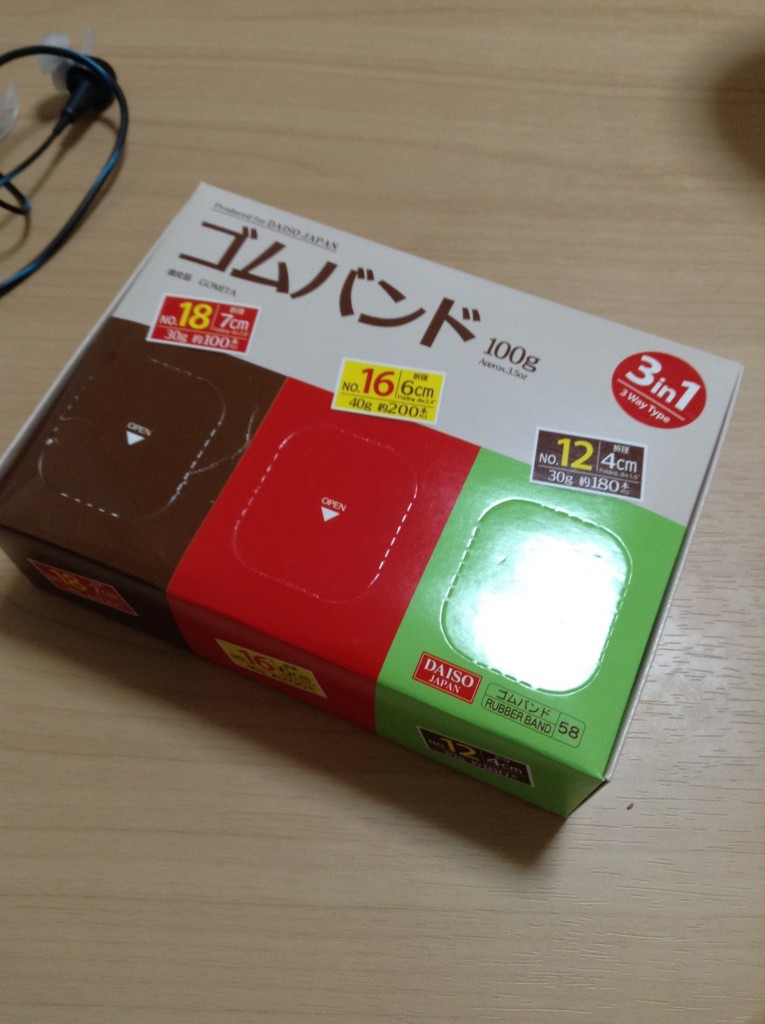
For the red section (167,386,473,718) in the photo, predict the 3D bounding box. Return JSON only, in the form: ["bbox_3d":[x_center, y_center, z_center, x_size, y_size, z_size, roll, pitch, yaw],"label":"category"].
[{"bbox_3d":[-0.010,0.009,0.198,0.041,0.036,0.051,21,65,10],"label":"red section"}]

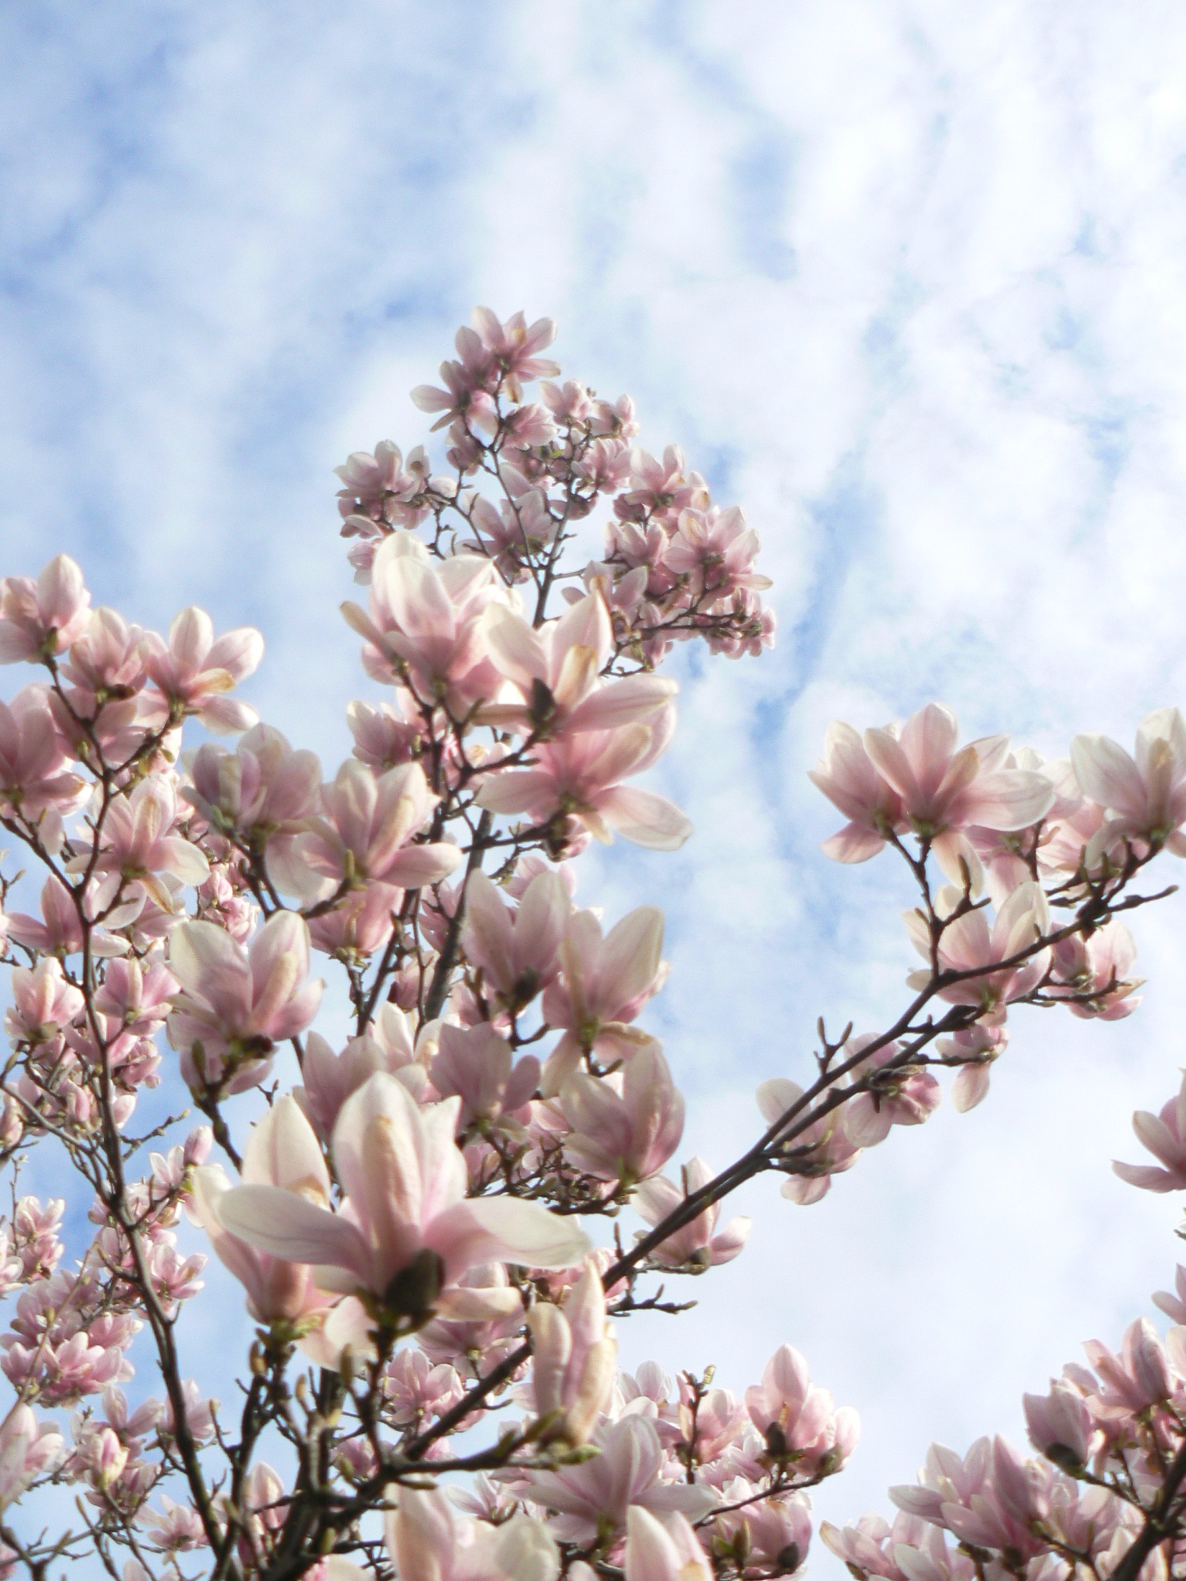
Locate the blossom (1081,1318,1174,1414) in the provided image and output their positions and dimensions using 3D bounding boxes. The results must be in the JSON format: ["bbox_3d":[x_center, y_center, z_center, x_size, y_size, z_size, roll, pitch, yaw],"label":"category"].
[{"bbox_3d":[0.586,0.631,1.800,0.101,0.106,0.096,-20,-33,10],"label":"blossom"}]

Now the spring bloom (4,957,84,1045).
[{"bbox_3d":[-0.647,0.254,1.942,0.095,0.090,0.095,0,-32,-18],"label":"spring bloom"}]

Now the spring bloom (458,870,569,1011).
[{"bbox_3d":[-0.057,0.117,1.234,0.085,0.100,0.085,-5,-25,-3],"label":"spring bloom"}]

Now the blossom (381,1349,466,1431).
[{"bbox_3d":[-0.226,0.801,2.200,0.111,0.109,0.105,3,-33,-5],"label":"blossom"}]

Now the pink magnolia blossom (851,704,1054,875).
[{"bbox_3d":[0.262,0.002,1.200,0.149,0.092,0.130,0,-32,0],"label":"pink magnolia blossom"}]

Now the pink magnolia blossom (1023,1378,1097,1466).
[{"bbox_3d":[0.497,0.672,1.737,0.075,0.085,0.075,-15,-49,10],"label":"pink magnolia blossom"}]

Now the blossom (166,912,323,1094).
[{"bbox_3d":[-0.265,0.162,1.250,0.119,0.143,0.113,10,-34,-10],"label":"blossom"}]

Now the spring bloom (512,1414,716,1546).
[{"bbox_3d":[0.015,0.524,1.250,0.155,0.092,0.135,0,-32,0],"label":"spring bloom"}]

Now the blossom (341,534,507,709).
[{"bbox_3d":[-0.125,-0.125,1.220,0.123,0.140,0.117,-3,-33,-6],"label":"blossom"}]

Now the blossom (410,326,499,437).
[{"bbox_3d":[-0.211,-0.624,2.500,0.130,0.110,0.130,0,-32,0],"label":"blossom"}]

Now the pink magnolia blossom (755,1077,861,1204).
[{"bbox_3d":[0.196,0.320,1.500,0.096,0.119,0.091,-13,-33,5],"label":"pink magnolia blossom"}]

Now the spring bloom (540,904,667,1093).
[{"bbox_3d":[0.007,0.135,1.070,0.088,0.100,0.090,0,-32,0],"label":"spring bloom"}]

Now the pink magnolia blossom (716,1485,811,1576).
[{"bbox_3d":[0.176,0.765,1.700,0.098,0.093,0.093,-3,-33,5],"label":"pink magnolia blossom"}]

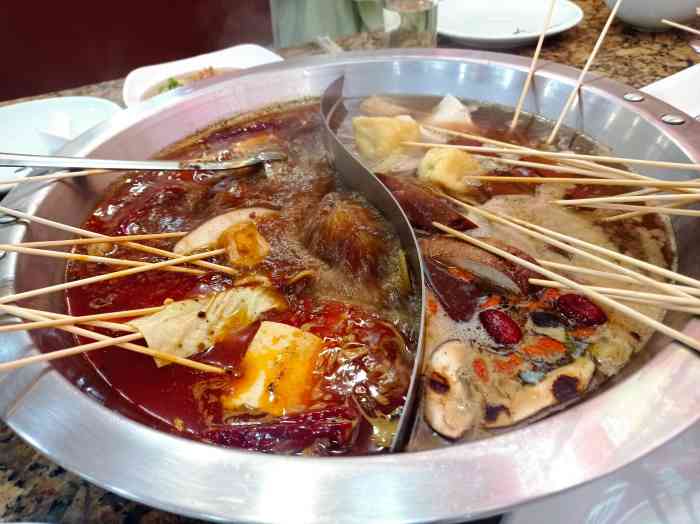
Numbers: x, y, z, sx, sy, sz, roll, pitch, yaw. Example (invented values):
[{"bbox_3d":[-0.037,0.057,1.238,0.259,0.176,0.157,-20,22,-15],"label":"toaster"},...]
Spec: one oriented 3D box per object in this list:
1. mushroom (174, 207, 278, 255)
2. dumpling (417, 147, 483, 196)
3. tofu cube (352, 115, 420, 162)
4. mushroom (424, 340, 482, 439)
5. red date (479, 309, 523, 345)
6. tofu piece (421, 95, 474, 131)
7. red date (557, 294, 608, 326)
[{"bbox_3d":[-0.070,-0.017,0.318,0.061,0.020,0.032,-21,41,-18],"label":"mushroom"},{"bbox_3d":[0.061,-0.056,0.347,0.034,0.031,0.040,-32,45,-29],"label":"dumpling"},{"bbox_3d":[0.024,-0.081,0.377,0.035,0.028,0.029,18,44,27],"label":"tofu cube"},{"bbox_3d":[0.041,0.051,0.225,0.024,0.017,0.046,-1,39,6],"label":"mushroom"},{"bbox_3d":[0.065,0.028,0.246,0.014,0.013,0.022,-27,43,-24],"label":"red date"},{"bbox_3d":[0.072,-0.105,0.412,0.037,0.028,0.029,-1,39,6],"label":"tofu piece"},{"bbox_3d":[0.102,0.021,0.249,0.023,0.013,0.015,28,49,35],"label":"red date"}]

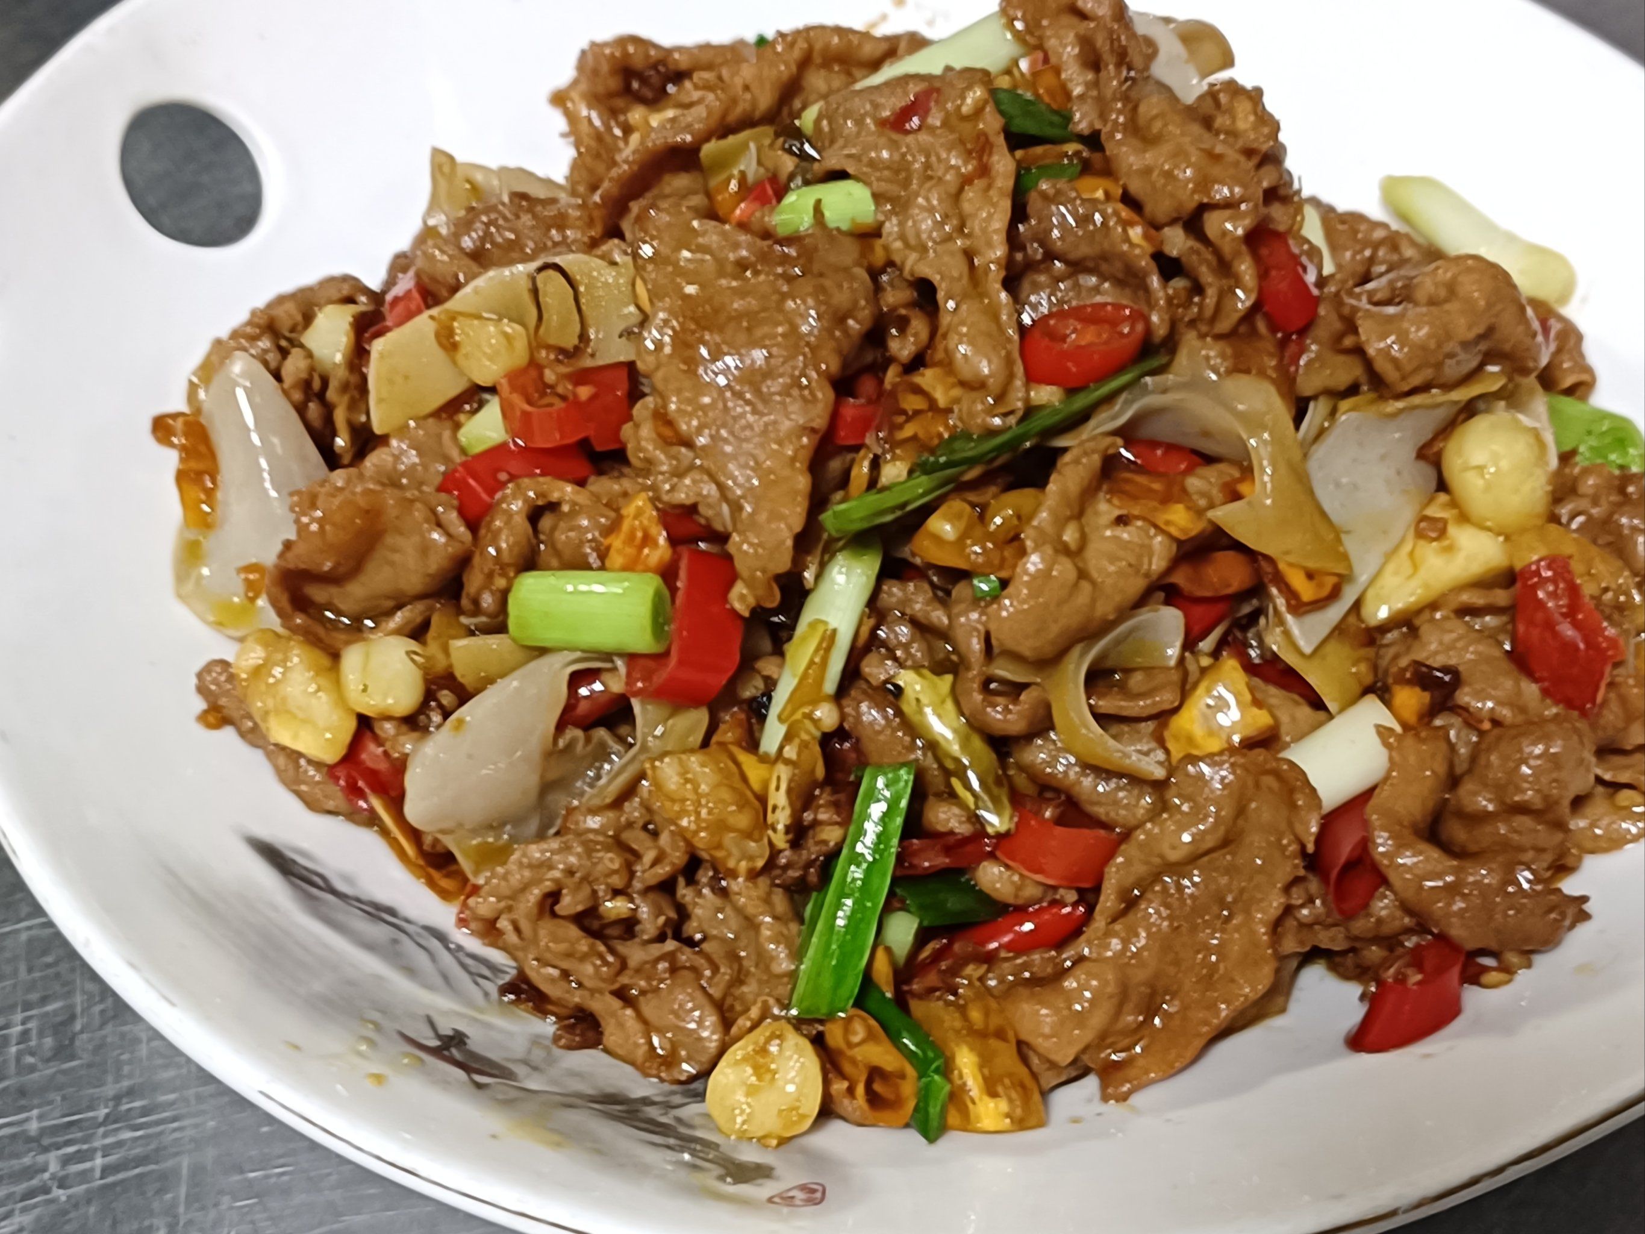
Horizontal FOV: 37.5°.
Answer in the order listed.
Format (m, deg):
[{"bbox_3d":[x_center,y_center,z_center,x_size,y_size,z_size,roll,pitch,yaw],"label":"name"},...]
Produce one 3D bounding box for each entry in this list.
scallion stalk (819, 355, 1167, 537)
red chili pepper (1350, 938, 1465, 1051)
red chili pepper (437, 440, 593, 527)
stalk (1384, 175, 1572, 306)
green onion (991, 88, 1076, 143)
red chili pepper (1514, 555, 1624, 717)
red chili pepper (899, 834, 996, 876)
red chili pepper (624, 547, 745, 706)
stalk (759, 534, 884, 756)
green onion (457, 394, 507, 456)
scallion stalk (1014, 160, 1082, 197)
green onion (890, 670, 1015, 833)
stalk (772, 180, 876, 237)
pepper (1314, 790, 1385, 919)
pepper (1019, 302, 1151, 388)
[{"bbox_3d":[0.026,-0.026,0.366,0.060,0.007,0.009,-23,56,-22],"label":"scallion stalk"},{"bbox_3d":[0.089,0.058,0.367,0.021,0.012,0.013,-40,73,-13],"label":"red chili pepper"},{"bbox_3d":[-0.046,-0.020,0.368,0.022,0.009,0.009,-11,52,-13],"label":"red chili pepper"},{"bbox_3d":[0.122,-0.071,0.453,0.037,0.011,0.011,35,54,14],"label":"stalk"},{"bbox_3d":[0.038,-0.089,0.432,0.019,0.005,0.009,28,67,7],"label":"green onion"},{"bbox_3d":[0.117,0.003,0.380,0.014,0.006,0.023,-15,64,-11],"label":"red chili pepper"},{"bbox_3d":[0.019,0.036,0.370,0.017,0.006,0.006,-14,66,-5],"label":"red chili pepper"},{"bbox_3d":[-0.020,0.002,0.348,0.012,0.015,0.023,16,64,-37],"label":"red chili pepper"},{"bbox_3d":[0.000,0.004,0.376,0.009,0.008,0.038,22,72,7],"label":"stalk"},{"bbox_3d":[-0.051,-0.029,0.374,0.014,0.009,0.009,-28,58,-25],"label":"green onion"},{"bbox_3d":[0.039,-0.076,0.420,0.014,0.005,0.006,-14,66,-4],"label":"scallion stalk"},{"bbox_3d":[0.020,0.021,0.371,0.007,0.007,0.028,-26,72,-14],"label":"green onion"},{"bbox_3d":[0.000,-0.064,0.382,0.017,0.009,0.011,2,50,-3],"label":"stalk"},{"bbox_3d":[0.081,0.036,0.368,0.013,0.011,0.020,15,71,4],"label":"pepper"},{"bbox_3d":[0.040,-0.042,0.371,0.019,0.009,0.011,-2,50,-6],"label":"pepper"}]

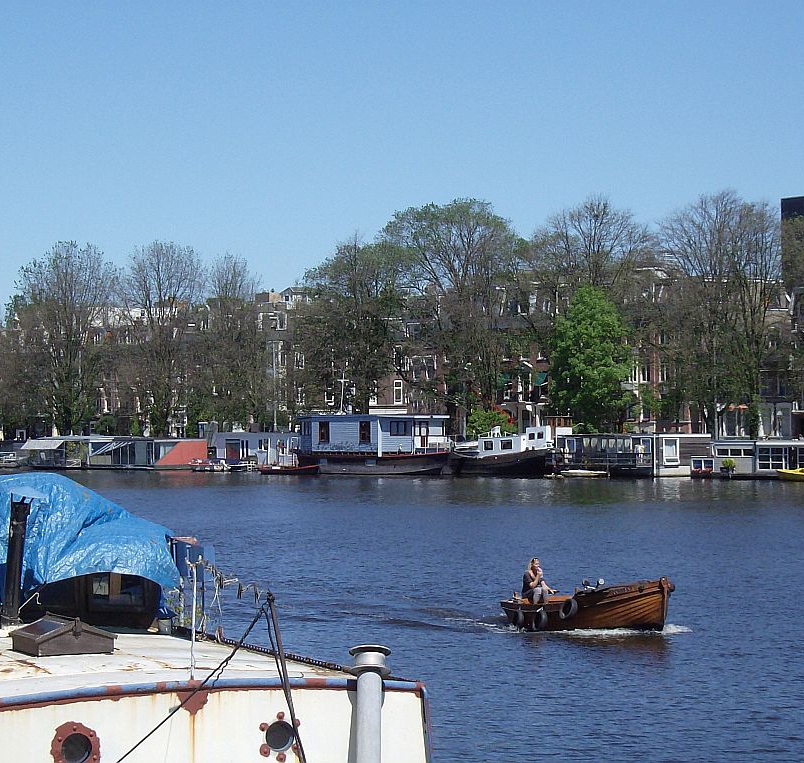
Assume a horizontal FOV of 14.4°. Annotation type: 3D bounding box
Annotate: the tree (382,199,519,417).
[{"bbox_3d":[3.910,-4.484,257.035,10.964,20.537,10.964,0,-1,0],"label":"tree"}]

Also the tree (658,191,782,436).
[{"bbox_3d":[24.581,-4.476,246.000,9.300,20.530,9.500,0,-1,0],"label":"tree"}]

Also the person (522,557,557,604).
[{"bbox_3d":[2.800,4.205,64.900,0.800,1.220,0.520,-1,-1,40],"label":"person"}]

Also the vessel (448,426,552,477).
[{"bbox_3d":[7.454,5.327,240.000,8.400,3.880,3.000,0,-1,22],"label":"vessel"}]

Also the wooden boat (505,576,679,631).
[{"bbox_3d":[3.785,4.518,64.000,4.600,1.200,1.850,-1,-1,43],"label":"wooden boat"}]

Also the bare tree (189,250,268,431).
[{"bbox_3d":[-14.860,-2.534,273.042,7.537,17.029,7.537,0,-1,0],"label":"bare tree"}]

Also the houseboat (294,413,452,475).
[{"bbox_3d":[-2.235,4.883,250.000,12.700,4.900,4.400,0,-1,25],"label":"houseboat"}]

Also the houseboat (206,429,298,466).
[{"bbox_3d":[-11.147,5.746,259.727,9.040,3.144,4.500,-1,-1,42],"label":"houseboat"}]

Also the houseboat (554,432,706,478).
[{"bbox_3d":[16.952,5.473,236.060,10.894,3.111,5.000,-1,-1,42],"label":"houseboat"}]

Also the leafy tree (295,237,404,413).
[{"bbox_3d":[-4.414,-3.027,268.000,9.000,18.330,9.000,0,-1,0],"label":"leafy tree"}]

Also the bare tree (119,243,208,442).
[{"bbox_3d":[-21.550,-3.162,288.000,7.800,19.160,7.800,0,-1,0],"label":"bare tree"}]

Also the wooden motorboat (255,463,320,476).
[{"bbox_3d":[-8.867,6.836,249.000,5.100,0.940,1.800,0,-1,25],"label":"wooden motorboat"}]

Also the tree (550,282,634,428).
[{"bbox_3d":[14.615,-0.916,245.849,6.633,13.129,6.633,0,-1,0],"label":"tree"}]

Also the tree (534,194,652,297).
[{"bbox_3d":[14.990,-4.472,249.572,9.237,20.330,9.237,0,-1,0],"label":"tree"}]

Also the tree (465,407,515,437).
[{"bbox_3d":[6.973,3.825,254.000,3.700,3.670,3.900,0,-1,0],"label":"tree"}]

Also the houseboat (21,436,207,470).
[{"bbox_3d":[-24.714,6.115,271.769,17.619,2.701,5.200,-1,-1,42],"label":"houseboat"}]

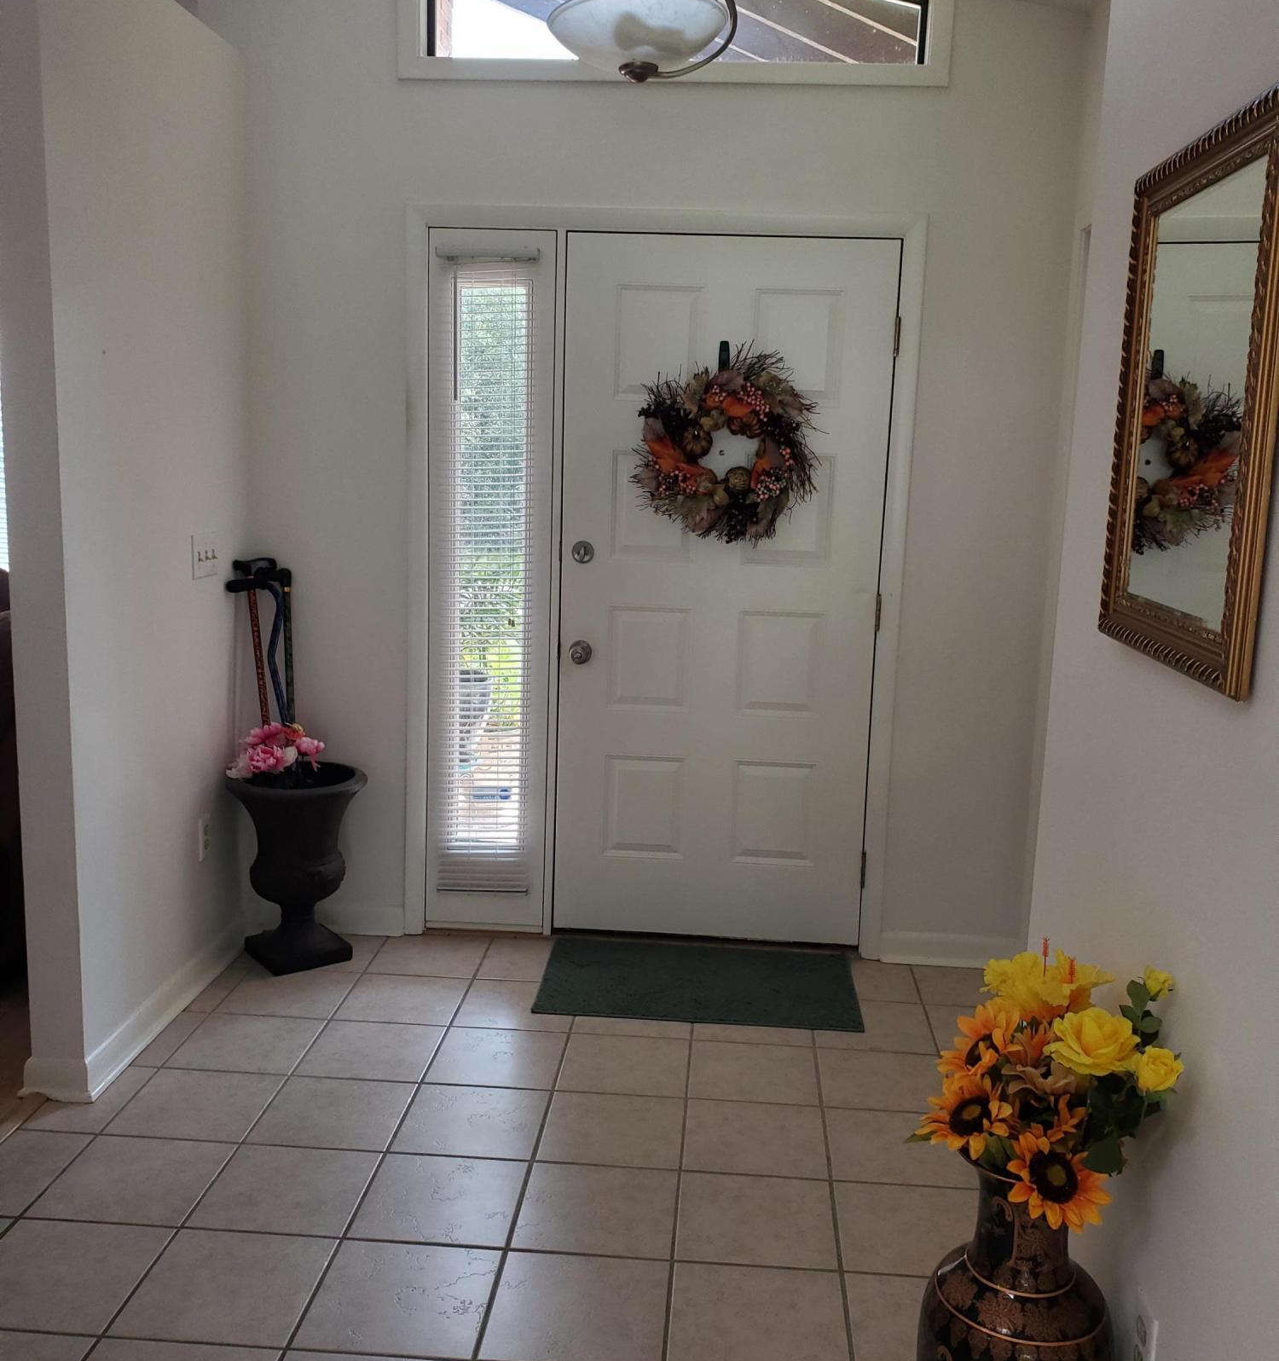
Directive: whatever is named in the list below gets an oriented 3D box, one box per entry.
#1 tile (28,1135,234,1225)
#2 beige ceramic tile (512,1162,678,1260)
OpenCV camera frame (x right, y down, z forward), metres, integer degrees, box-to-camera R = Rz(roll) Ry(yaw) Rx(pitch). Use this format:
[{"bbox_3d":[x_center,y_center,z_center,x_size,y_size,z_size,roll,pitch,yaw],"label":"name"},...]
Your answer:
[{"bbox_3d":[-0.989,0.982,2.522,0.300,0.010,0.297,2,10,4],"label":"tile"},{"bbox_3d":[-0.080,1.030,2.492,0.303,0.010,0.301,2,10,4],"label":"beige ceramic tile"}]

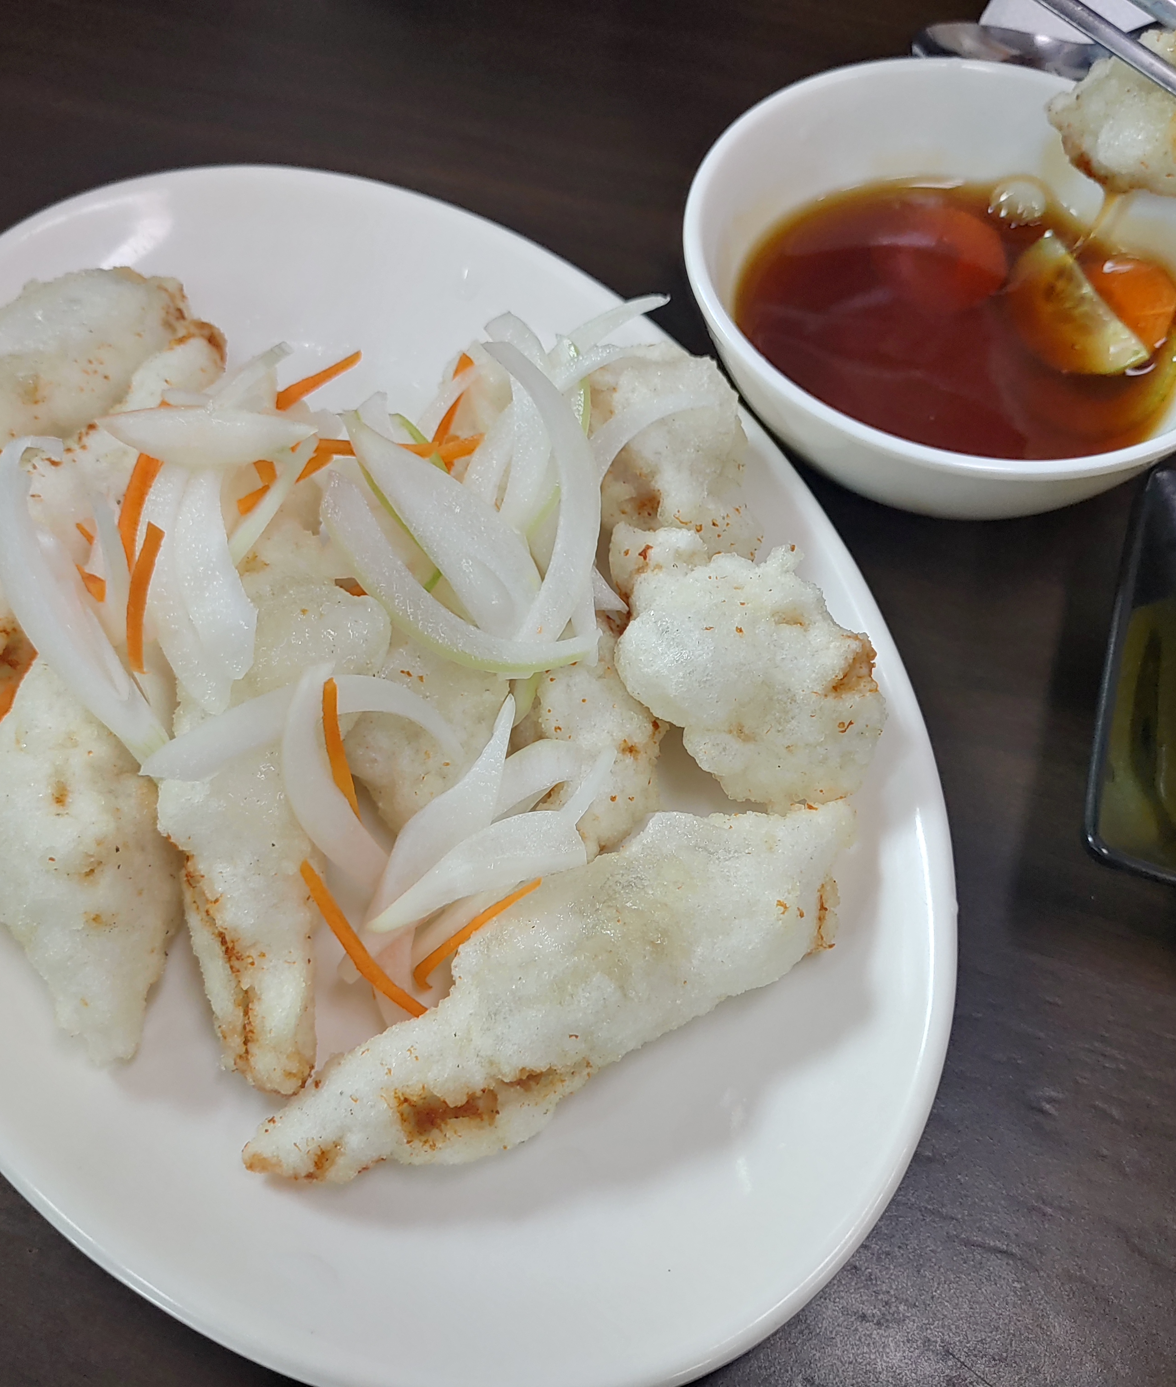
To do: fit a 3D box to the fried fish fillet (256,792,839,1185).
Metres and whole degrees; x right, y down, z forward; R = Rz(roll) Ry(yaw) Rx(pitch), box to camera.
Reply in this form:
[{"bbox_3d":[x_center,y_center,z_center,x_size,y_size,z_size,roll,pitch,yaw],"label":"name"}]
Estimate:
[{"bbox_3d":[-0.004,0.055,0.249,0.123,0.027,0.041,-27,64,-16],"label":"fried fish fillet"}]

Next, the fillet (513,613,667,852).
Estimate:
[{"bbox_3d":[0.001,0.009,0.273,0.029,0.025,0.044,-8,61,-6],"label":"fillet"}]

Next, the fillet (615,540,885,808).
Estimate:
[{"bbox_3d":[0.033,-0.003,0.273,0.054,0.028,0.045,14,61,6],"label":"fillet"}]

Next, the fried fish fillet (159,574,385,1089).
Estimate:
[{"bbox_3d":[-0.057,0.025,0.257,0.040,0.026,0.091,-3,74,-3],"label":"fried fish fillet"}]

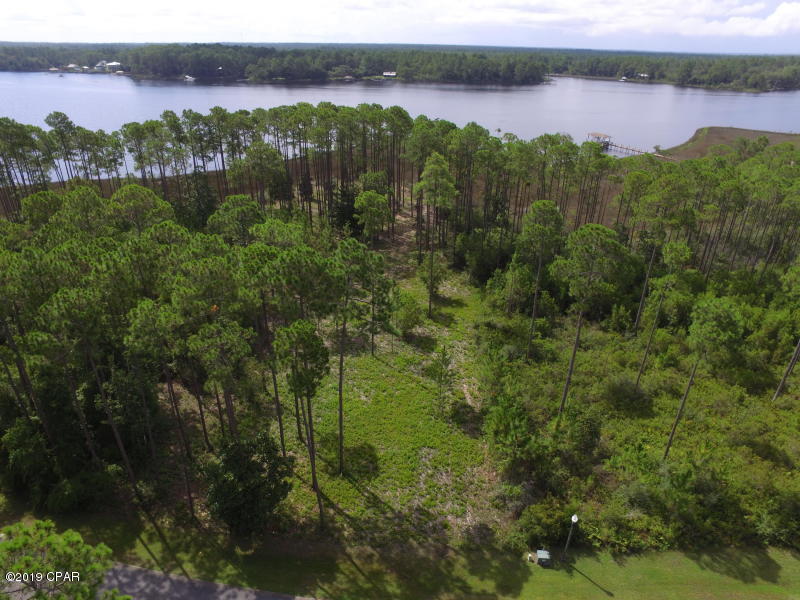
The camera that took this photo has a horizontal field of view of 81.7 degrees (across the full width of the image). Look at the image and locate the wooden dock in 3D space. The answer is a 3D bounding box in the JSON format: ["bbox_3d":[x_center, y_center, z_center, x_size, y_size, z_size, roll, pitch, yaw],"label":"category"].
[{"bbox_3d":[79.983,-53.201,162.159,5.500,4.900,35.500,-12,31,-22],"label":"wooden dock"}]

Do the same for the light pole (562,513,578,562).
[{"bbox_3d":[10.892,15.446,29.797,0.420,4.610,0.420,-2,28,0],"label":"light pole"}]

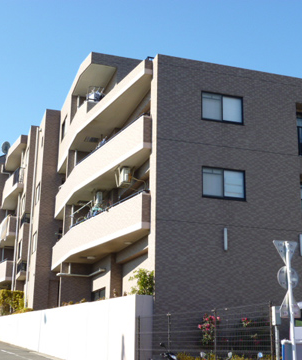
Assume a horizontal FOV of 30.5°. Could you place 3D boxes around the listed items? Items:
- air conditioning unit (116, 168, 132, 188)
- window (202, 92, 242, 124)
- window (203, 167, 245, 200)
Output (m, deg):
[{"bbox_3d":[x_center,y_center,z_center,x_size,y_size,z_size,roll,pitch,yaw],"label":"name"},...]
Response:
[{"bbox_3d":[-1.038,-0.100,22.423,0.320,0.580,0.770,5,-14,-18],"label":"air conditioning unit"},{"bbox_3d":[2.667,-2.647,20.591,1.700,1.130,0.100,5,-14,-18],"label":"window"},{"bbox_3d":[2.630,0.159,19.904,1.710,1.130,0.100,5,-14,-18],"label":"window"}]

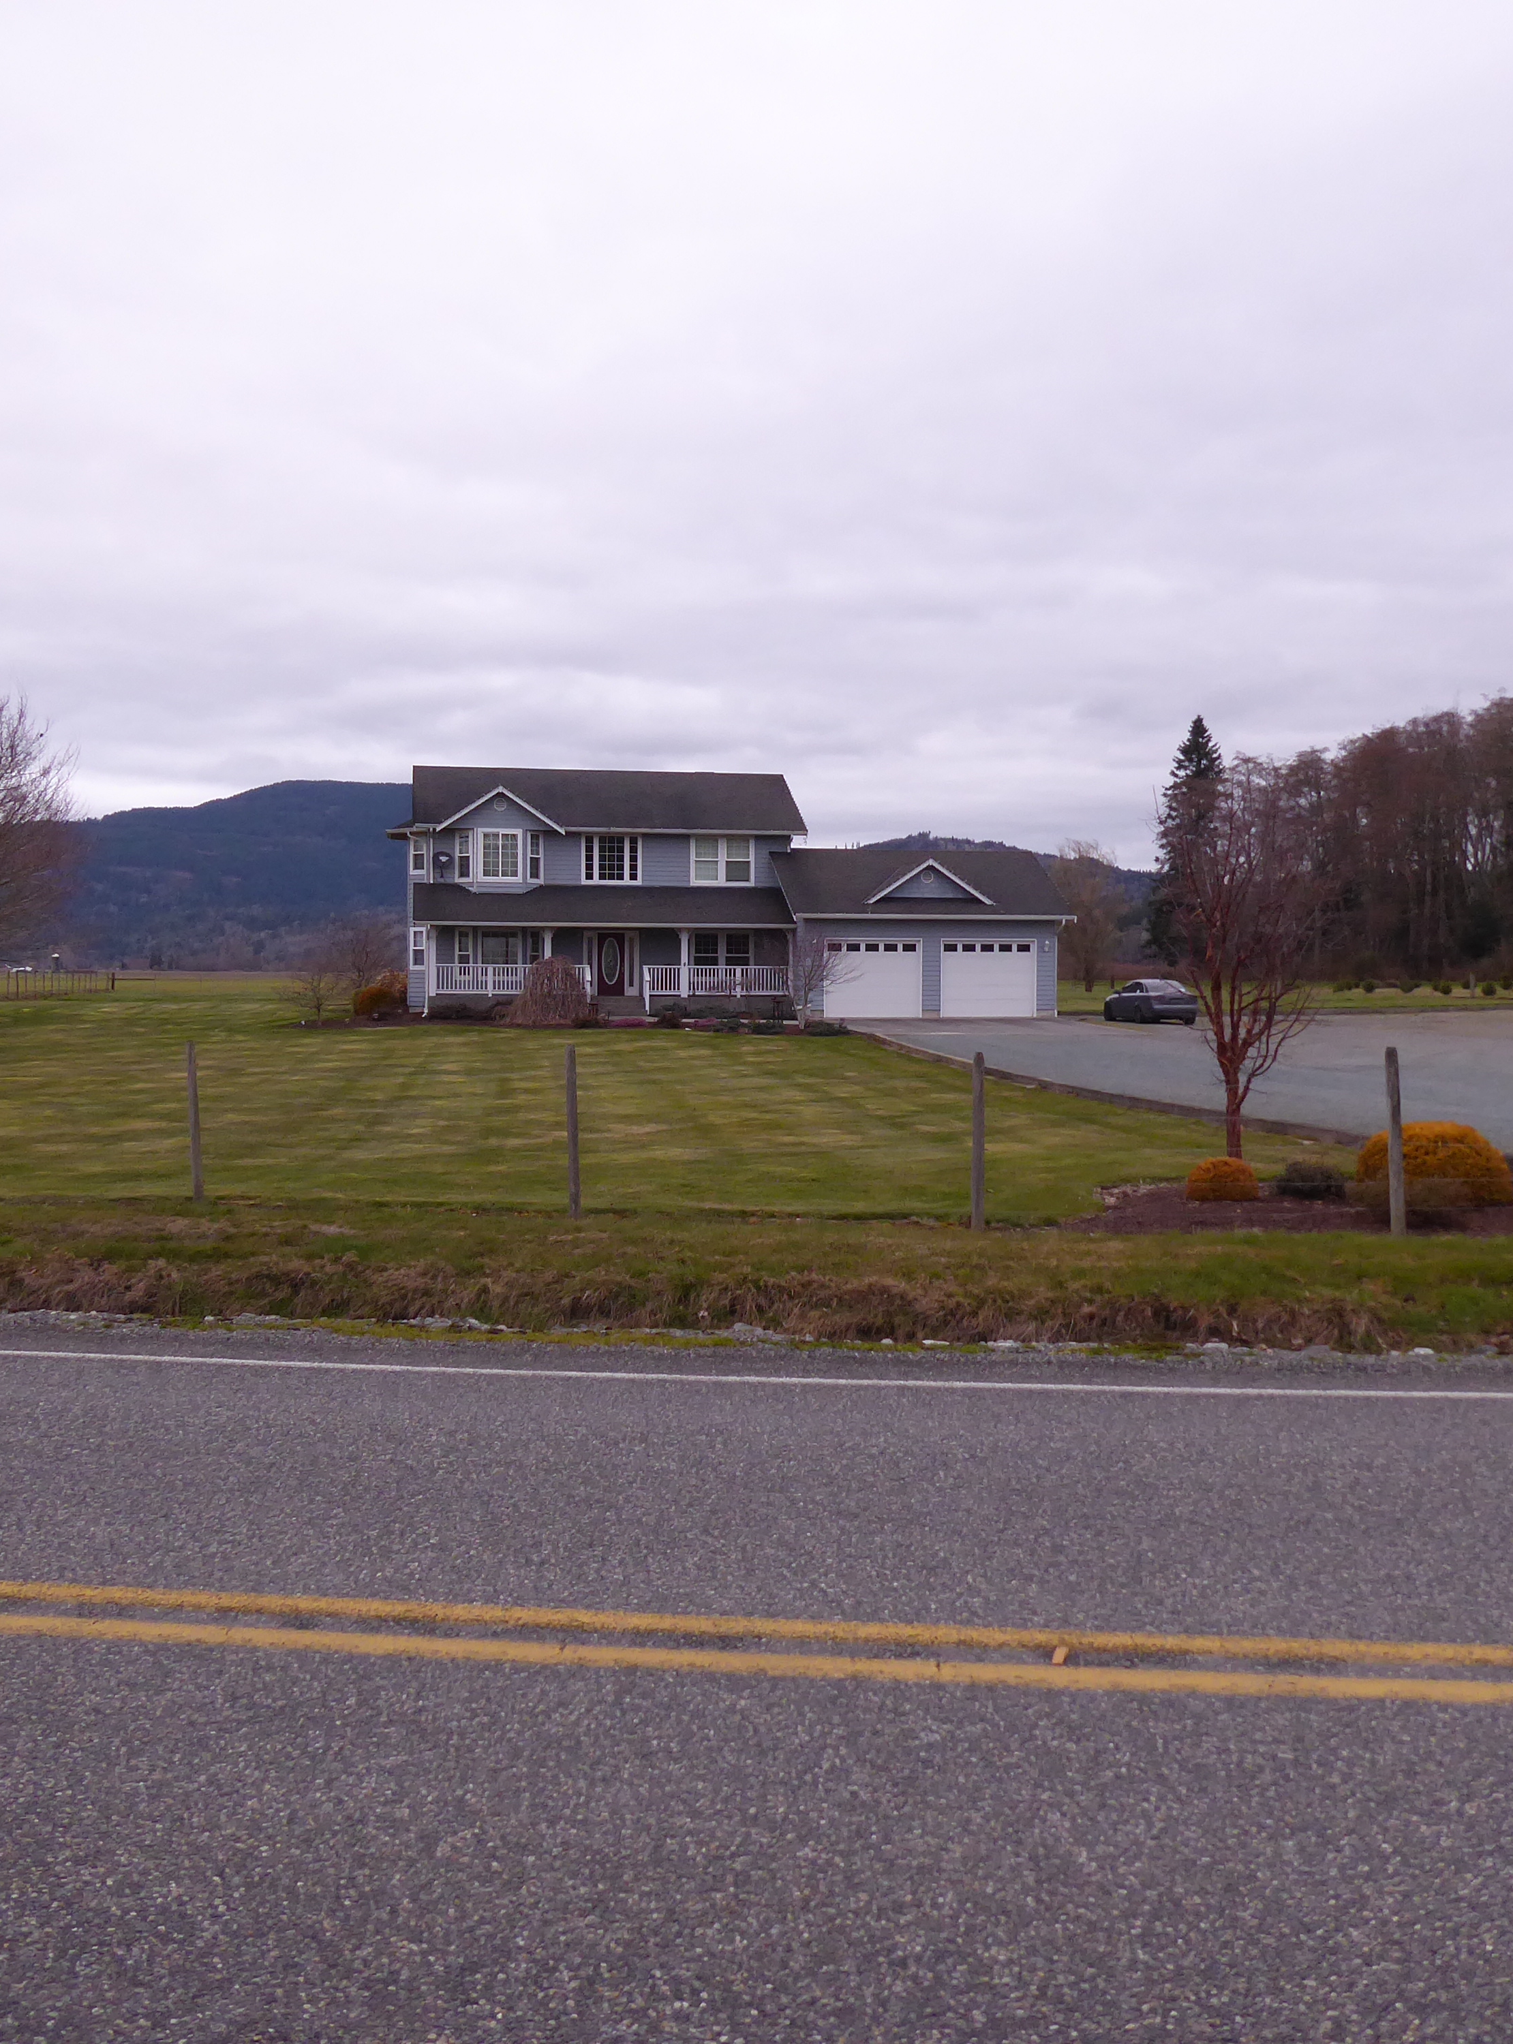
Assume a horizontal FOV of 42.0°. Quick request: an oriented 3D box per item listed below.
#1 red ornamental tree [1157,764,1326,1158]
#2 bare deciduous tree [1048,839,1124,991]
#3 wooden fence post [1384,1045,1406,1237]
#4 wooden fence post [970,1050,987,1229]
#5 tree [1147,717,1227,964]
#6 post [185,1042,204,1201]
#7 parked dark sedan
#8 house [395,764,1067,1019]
[{"bbox_3d":[4.316,-0.483,17.500,1.414,3.521,1.414,0,2,0],"label":"red ornamental tree"},{"bbox_3d":[22.563,-7.266,135.000,4.965,10.442,4.965,0,2,0],"label":"bare deciduous tree"},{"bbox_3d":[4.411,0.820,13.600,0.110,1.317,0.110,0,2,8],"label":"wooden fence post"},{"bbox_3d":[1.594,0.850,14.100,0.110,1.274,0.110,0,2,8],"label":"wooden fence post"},{"bbox_3d":[47.680,-18.956,215.000,10.001,28.840,10.001,0,2,0],"label":"tree"},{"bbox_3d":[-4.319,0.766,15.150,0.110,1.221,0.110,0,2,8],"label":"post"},{"bbox_3d":[12.954,-0.652,64.800,1.800,1.440,4.600,0,2,-10],"label":"parked dark sedan"},{"bbox_3d":[-1.333,-4.449,67.704,22.100,8.350,10.400,0,2,-11],"label":"house"}]

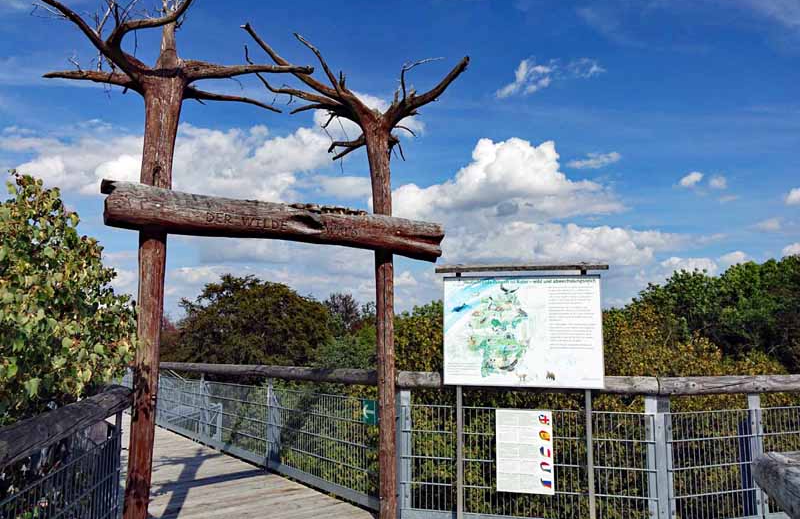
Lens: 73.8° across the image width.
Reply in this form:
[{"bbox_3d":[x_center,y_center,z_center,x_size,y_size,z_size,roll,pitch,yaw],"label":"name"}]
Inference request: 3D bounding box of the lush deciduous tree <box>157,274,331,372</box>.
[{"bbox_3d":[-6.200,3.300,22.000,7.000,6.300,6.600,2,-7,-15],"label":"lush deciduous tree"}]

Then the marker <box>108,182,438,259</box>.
[{"bbox_3d":[-0.703,-0.232,3.740,2.380,0.290,0.280,5,-8,-36],"label":"marker"}]

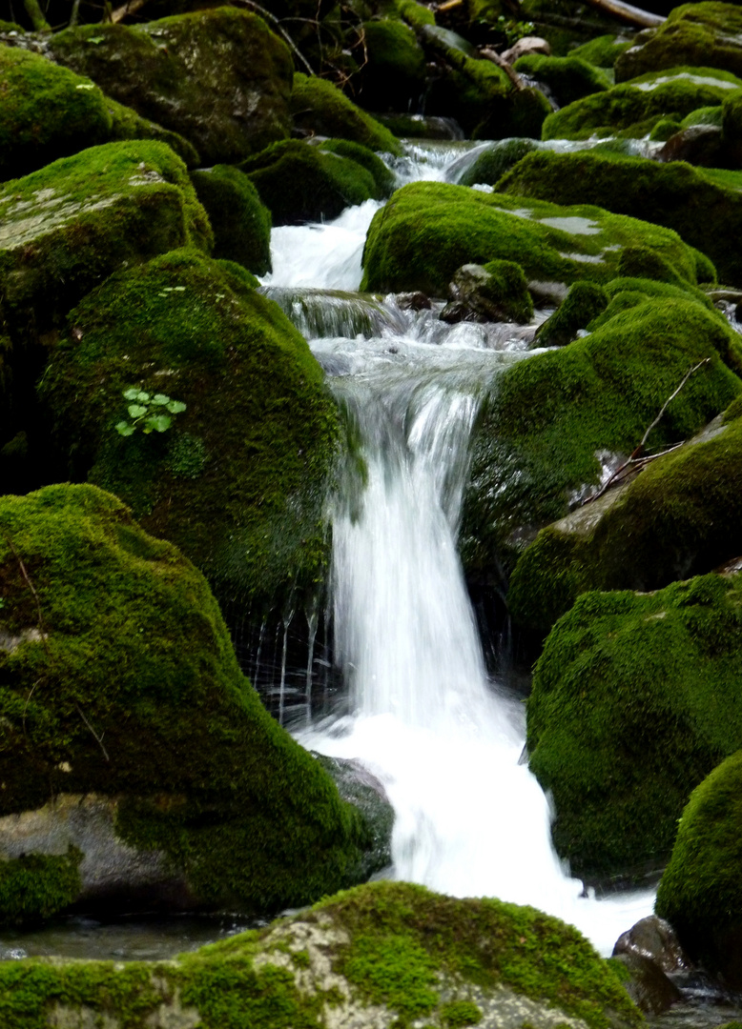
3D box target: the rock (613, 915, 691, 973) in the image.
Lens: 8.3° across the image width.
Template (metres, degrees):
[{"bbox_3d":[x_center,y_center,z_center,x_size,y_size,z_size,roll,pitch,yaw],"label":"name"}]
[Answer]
[{"bbox_3d":[0.543,0.833,9.900,0.150,0.105,0.140,0,8,0],"label":"rock"}]

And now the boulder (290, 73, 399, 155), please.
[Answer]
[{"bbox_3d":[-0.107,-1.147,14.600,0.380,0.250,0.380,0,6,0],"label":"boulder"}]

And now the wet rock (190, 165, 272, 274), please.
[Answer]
[{"bbox_3d":[-0.339,-0.690,12.000,0.220,0.270,0.300,0,6,0],"label":"wet rock"}]

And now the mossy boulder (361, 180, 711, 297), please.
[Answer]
[{"bbox_3d":[0.395,-0.661,12.300,0.830,0.290,0.620,0,6,0],"label":"mossy boulder"}]

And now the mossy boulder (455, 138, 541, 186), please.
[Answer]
[{"bbox_3d":[0.356,-0.950,13.800,0.260,0.150,0.270,0,6,0],"label":"mossy boulder"}]

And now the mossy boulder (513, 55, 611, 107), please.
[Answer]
[{"bbox_3d":[0.601,-1.355,16.000,0.310,0.155,0.280,0,8,0],"label":"mossy boulder"}]

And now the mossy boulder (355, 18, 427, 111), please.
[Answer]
[{"bbox_3d":[0.060,-1.385,15.800,0.230,0.270,0.260,0,8,0],"label":"mossy boulder"}]

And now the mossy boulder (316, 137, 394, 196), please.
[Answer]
[{"bbox_3d":[-0.046,-0.910,13.400,0.230,0.160,0.250,0,6,0],"label":"mossy boulder"}]

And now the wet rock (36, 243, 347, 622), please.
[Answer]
[{"bbox_3d":[-0.387,-0.166,10.800,0.630,0.780,0.650,0,6,0],"label":"wet rock"}]

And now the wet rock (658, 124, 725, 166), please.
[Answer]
[{"bbox_3d":[0.902,-1.033,14.300,0.200,0.115,0.180,0,8,0],"label":"wet rock"}]

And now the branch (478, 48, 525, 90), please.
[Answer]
[{"bbox_3d":[0.392,-1.342,15.400,0.190,0.045,0.045,42,24,17],"label":"branch"}]

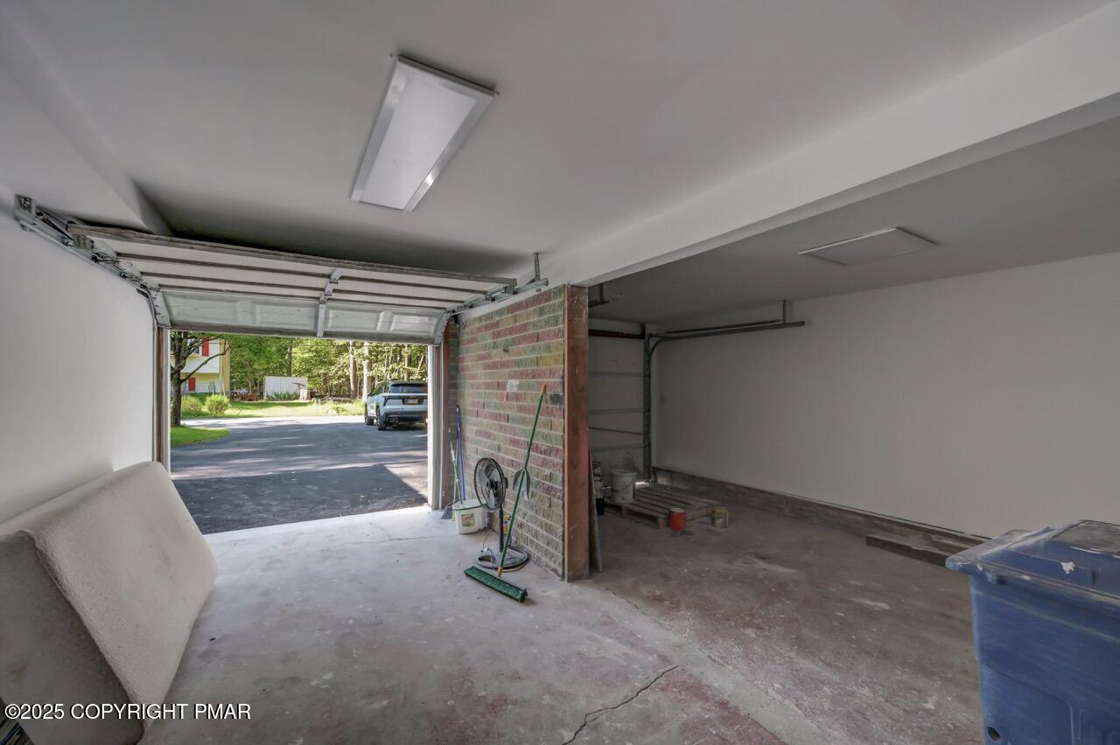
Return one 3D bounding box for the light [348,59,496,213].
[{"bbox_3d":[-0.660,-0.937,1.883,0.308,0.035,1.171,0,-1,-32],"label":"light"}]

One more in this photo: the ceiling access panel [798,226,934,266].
[{"bbox_3d":[2.200,-0.894,3.140,0.605,0.020,0.605,1,-2,-31],"label":"ceiling access panel"}]

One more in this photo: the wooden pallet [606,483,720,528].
[{"bbox_3d":[1.087,1.515,5.010,0.962,0.130,1.050,0,-1,-36],"label":"wooden pallet"}]

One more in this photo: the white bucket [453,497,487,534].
[{"bbox_3d":[-0.919,1.456,4.398,0.340,0.254,0.320,0,-1,-12],"label":"white bucket"}]

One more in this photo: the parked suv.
[{"bbox_3d":[-6.532,1.282,17.759,2.020,1.790,5.150,0,-1,-31],"label":"parked suv"}]

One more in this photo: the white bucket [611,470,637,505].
[{"bbox_3d":[0.702,1.270,4.838,0.300,0.360,0.300,0,-1,0],"label":"white bucket"}]

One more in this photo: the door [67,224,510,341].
[{"bbox_3d":[-1.948,-0.568,3.690,2.490,0.390,1.940,0,-1,-32],"label":"door"}]

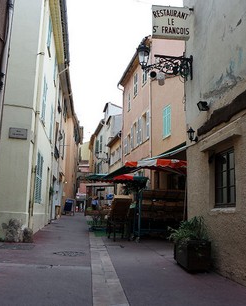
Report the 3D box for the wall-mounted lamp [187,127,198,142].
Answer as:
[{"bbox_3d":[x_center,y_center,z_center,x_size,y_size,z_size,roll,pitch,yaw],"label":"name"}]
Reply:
[{"bbox_3d":[1.504,-0.386,6.600,0.220,0.340,0.175,2,-11,-6],"label":"wall-mounted lamp"}]

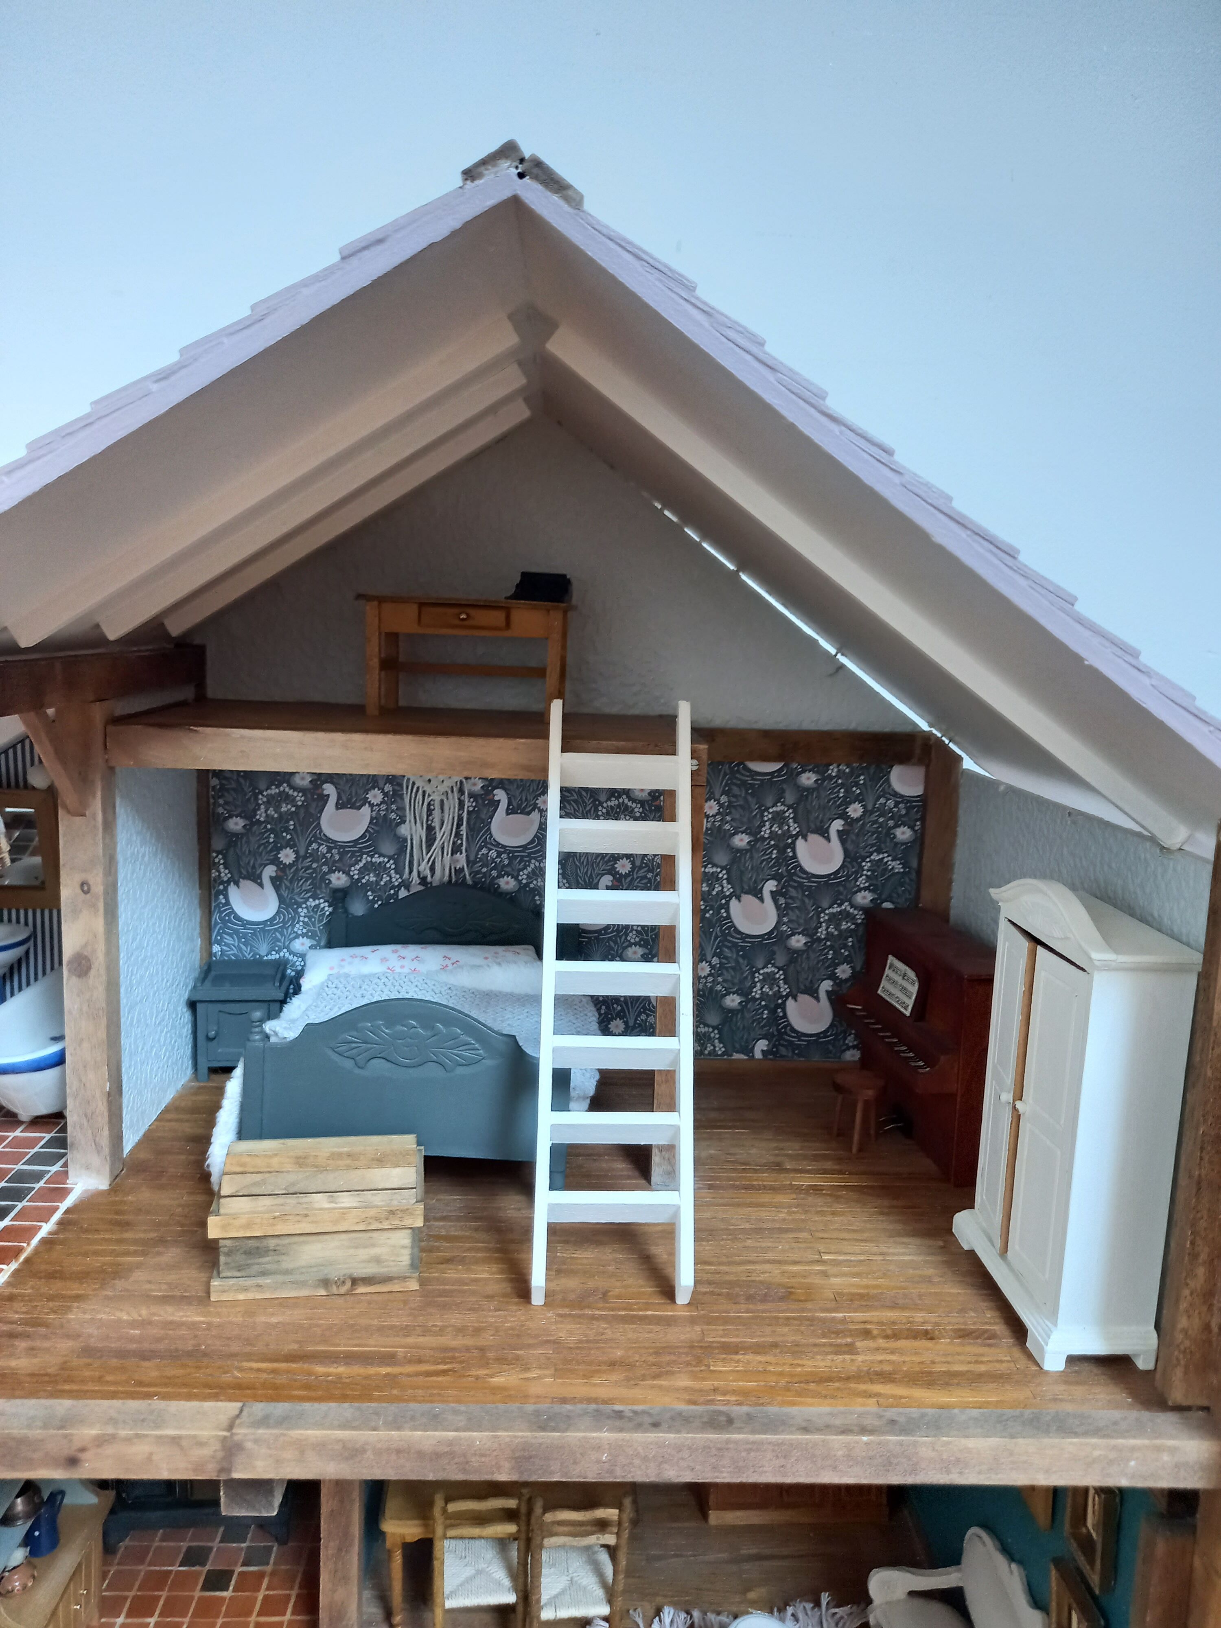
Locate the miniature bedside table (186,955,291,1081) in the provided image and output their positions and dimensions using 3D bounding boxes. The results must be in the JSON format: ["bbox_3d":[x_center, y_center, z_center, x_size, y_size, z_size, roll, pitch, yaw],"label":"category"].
[{"bbox_3d":[-0.215,0.122,0.695,0.058,0.061,0.051,2,8,-2],"label":"miniature bedside table"}]

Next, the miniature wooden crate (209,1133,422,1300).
[{"bbox_3d":[-0.119,0.159,0.486,0.083,0.054,0.060,1,8,-9],"label":"miniature wooden crate"}]

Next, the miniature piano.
[{"bbox_3d":[0.171,0.121,0.645,0.058,0.106,0.146,1,8,-6],"label":"miniature piano"}]

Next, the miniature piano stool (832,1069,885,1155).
[{"bbox_3d":[0.130,0.157,0.622,0.028,0.037,0.028,2,8,-2],"label":"miniature piano stool"}]

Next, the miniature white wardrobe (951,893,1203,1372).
[{"bbox_3d":[0.180,0.114,0.465,0.048,0.170,0.092,2,8,-2],"label":"miniature white wardrobe"}]

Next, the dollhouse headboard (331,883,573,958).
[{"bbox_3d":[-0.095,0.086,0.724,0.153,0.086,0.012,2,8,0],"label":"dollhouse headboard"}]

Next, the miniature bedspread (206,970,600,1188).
[{"bbox_3d":[-0.097,0.131,0.629,0.182,0.072,0.125,2,8,0],"label":"miniature bedspread"}]

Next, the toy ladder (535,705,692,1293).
[{"bbox_3d":[0.003,0.075,0.500,0.064,0.247,0.013,2,-14,-2],"label":"toy ladder"}]

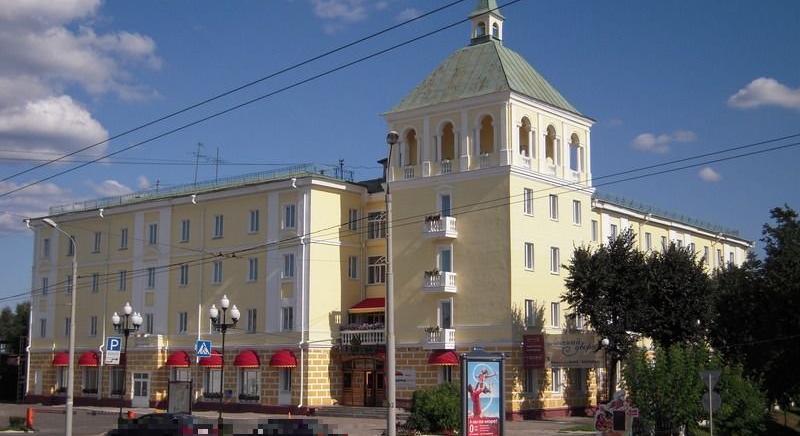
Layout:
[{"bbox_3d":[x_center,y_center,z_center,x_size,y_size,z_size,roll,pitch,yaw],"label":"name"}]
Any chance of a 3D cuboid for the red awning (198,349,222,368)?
[{"bbox_3d":[-13.061,9.603,70.928,2.100,1.170,0.850,-6,-10,39],"label":"red awning"}]

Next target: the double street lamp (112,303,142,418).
[{"bbox_3d":[-13.778,7.463,52.472,1.450,6.250,1.450,3,-9,-14],"label":"double street lamp"}]

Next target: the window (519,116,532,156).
[{"bbox_3d":[7.694,-5.000,64.430,0.350,2.519,1.342,-6,-11,39],"label":"window"}]

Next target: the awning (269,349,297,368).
[{"bbox_3d":[-7.965,9.353,69.276,2.224,1.195,0.950,-6,-11,39],"label":"awning"}]

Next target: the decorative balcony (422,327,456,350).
[{"bbox_3d":[2.407,7.435,63.598,1.700,1.257,1.015,-6,-11,39],"label":"decorative balcony"}]

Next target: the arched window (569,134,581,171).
[{"bbox_3d":[11.478,-4.323,68.989,0.350,2.616,1.371,-6,-11,39],"label":"arched window"}]

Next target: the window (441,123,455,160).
[{"bbox_3d":[3.123,-4.810,65.710,1.022,2.447,0.350,-6,-11,39],"label":"window"}]

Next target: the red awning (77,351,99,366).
[{"bbox_3d":[-24.887,11.171,82.416,2.150,1.050,1.000,-6,-11,39],"label":"red awning"}]

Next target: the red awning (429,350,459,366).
[{"bbox_3d":[2.616,8.925,66.444,2.150,1.000,1.000,-6,-11,39],"label":"red awning"}]

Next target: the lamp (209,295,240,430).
[{"bbox_3d":[-8.941,7.280,52.268,1.444,6.869,1.444,2,-8,-9],"label":"lamp"}]

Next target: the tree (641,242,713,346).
[{"bbox_3d":[17.445,7.231,67.148,4.800,11.400,4.800,-2,-9,14],"label":"tree"}]

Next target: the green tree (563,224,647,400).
[{"bbox_3d":[11.255,5.757,56.690,4.900,10.750,4.900,-6,-10,39],"label":"green tree"}]

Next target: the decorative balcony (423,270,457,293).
[{"bbox_3d":[2.607,4.173,67.123,1.850,1.280,1.100,-6,-11,39],"label":"decorative balcony"}]

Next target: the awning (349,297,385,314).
[{"bbox_3d":[-1.514,5.672,68.039,3.600,1.000,1.400,-6,-10,39],"label":"awning"}]

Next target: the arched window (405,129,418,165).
[{"bbox_3d":[0.871,-4.484,66.115,1.100,2.500,0.400,-6,-10,39],"label":"arched window"}]

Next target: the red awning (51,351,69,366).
[{"bbox_3d":[-26.864,11.155,82.298,2.100,1.170,0.850,-6,-10,39],"label":"red awning"}]

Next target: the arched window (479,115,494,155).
[{"bbox_3d":[5.666,-5.341,66.951,1.150,2.620,0.350,-6,-11,39],"label":"arched window"}]

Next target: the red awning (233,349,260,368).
[{"bbox_3d":[-10.270,9.290,68.629,2.100,1.170,0.850,-6,-10,39],"label":"red awning"}]

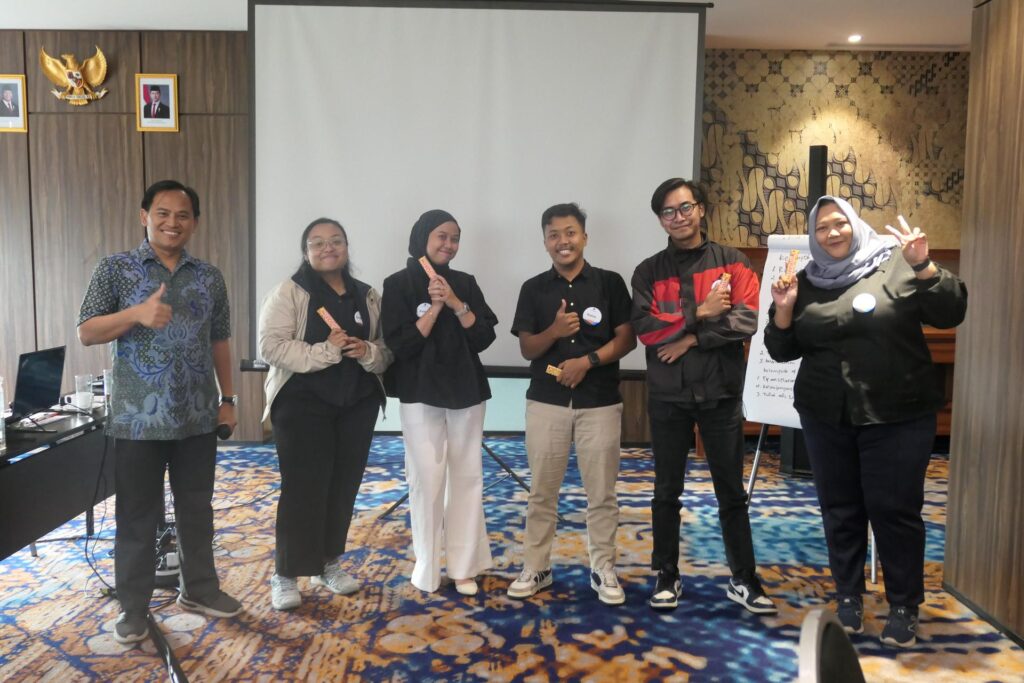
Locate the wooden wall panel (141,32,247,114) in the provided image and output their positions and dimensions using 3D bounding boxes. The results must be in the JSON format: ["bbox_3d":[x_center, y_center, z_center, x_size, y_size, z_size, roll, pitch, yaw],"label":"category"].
[{"bbox_3d":[-2.306,-1.978,6.505,0.850,0.601,0.030,0,5,0],"label":"wooden wall panel"}]

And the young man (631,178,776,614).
[{"bbox_3d":[0.787,0.203,3.612,0.570,1.721,0.420,2,5,18],"label":"young man"}]

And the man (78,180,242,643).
[{"bbox_3d":[-1.355,0.229,3.391,0.610,1.676,0.430,-2,5,-22],"label":"man"}]

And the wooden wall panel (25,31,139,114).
[{"bbox_3d":[-3.154,-1.980,6.506,0.854,0.598,0.030,0,5,0],"label":"wooden wall panel"}]

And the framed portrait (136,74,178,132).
[{"bbox_3d":[-2.619,-1.759,6.494,0.314,0.420,0.030,0,5,0],"label":"framed portrait"}]

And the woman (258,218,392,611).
[{"bbox_3d":[-0.783,0.272,3.667,0.540,1.553,0.420,-2,5,-28],"label":"woman"}]

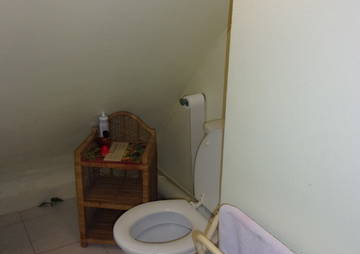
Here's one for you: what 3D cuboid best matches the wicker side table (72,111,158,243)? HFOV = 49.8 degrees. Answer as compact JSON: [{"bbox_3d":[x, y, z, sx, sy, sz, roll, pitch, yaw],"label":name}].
[{"bbox_3d":[-0.341,0.297,2.199,0.383,0.697,0.315,2,19,4],"label":"wicker side table"}]

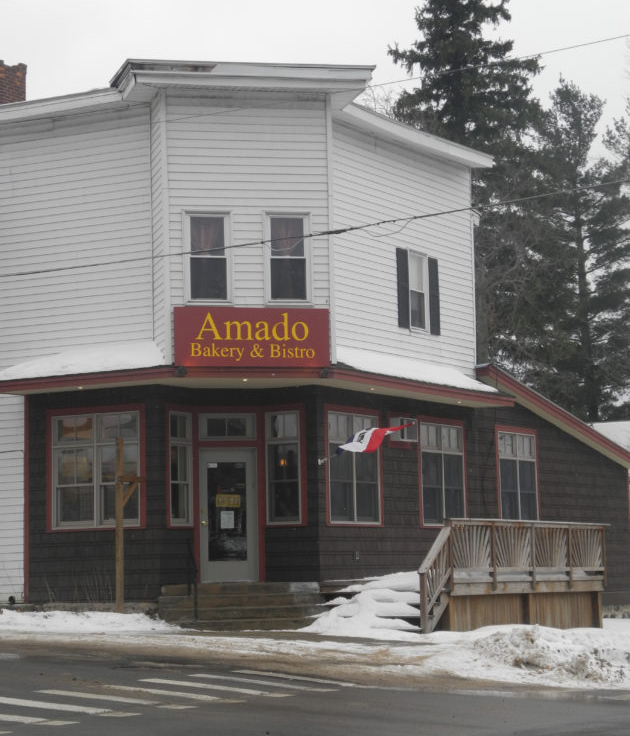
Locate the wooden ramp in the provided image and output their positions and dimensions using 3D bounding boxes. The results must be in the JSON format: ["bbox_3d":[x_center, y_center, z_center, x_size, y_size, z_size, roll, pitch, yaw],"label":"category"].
[{"bbox_3d":[2.521,3.500,34.927,2.200,1.739,7.551,-5,-7,30],"label":"wooden ramp"}]

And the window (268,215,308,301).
[{"bbox_3d":[-0.407,-1.699,31.709,0.618,1.342,0.120,0,-6,-11],"label":"window"}]

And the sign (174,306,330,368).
[{"bbox_3d":[-0.942,-0.477,31.385,2.420,0.900,0.100,0,-6,-11],"label":"sign"}]

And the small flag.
[{"bbox_3d":[0.943,1.117,32.691,1.300,0.500,0.350,-5,-7,30],"label":"small flag"}]

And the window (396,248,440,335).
[{"bbox_3d":[1.838,-1.359,36.638,0.120,1.435,1.611,-5,-7,30],"label":"window"}]

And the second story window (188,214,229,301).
[{"bbox_3d":[-1.622,-1.686,31.462,0.605,1.322,0.120,0,-6,-11],"label":"second story window"}]

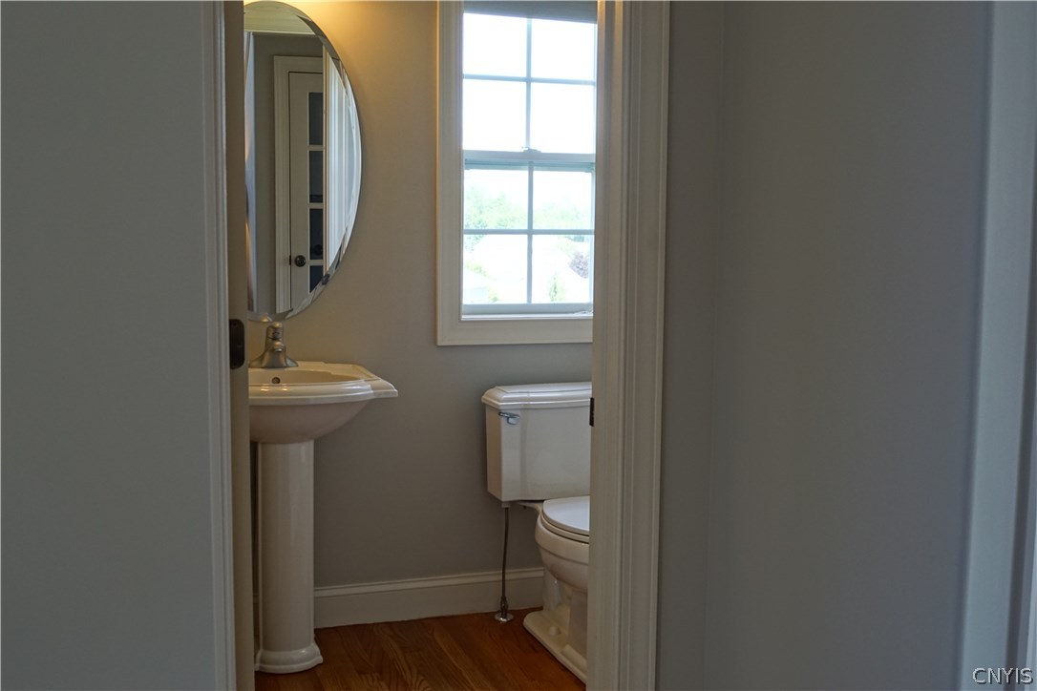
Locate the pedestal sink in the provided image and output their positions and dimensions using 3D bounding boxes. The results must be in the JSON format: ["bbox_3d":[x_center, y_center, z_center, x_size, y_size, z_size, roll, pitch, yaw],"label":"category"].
[{"bbox_3d":[-0.683,0.509,3.277,0.595,0.862,0.520,-1,6,-18],"label":"pedestal sink"}]

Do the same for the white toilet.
[{"bbox_3d":[0.223,0.548,3.449,0.487,0.765,0.745,-1,6,-18],"label":"white toilet"}]

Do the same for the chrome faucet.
[{"bbox_3d":[-0.721,0.006,3.348,0.145,0.138,0.165,-1,6,-18],"label":"chrome faucet"}]

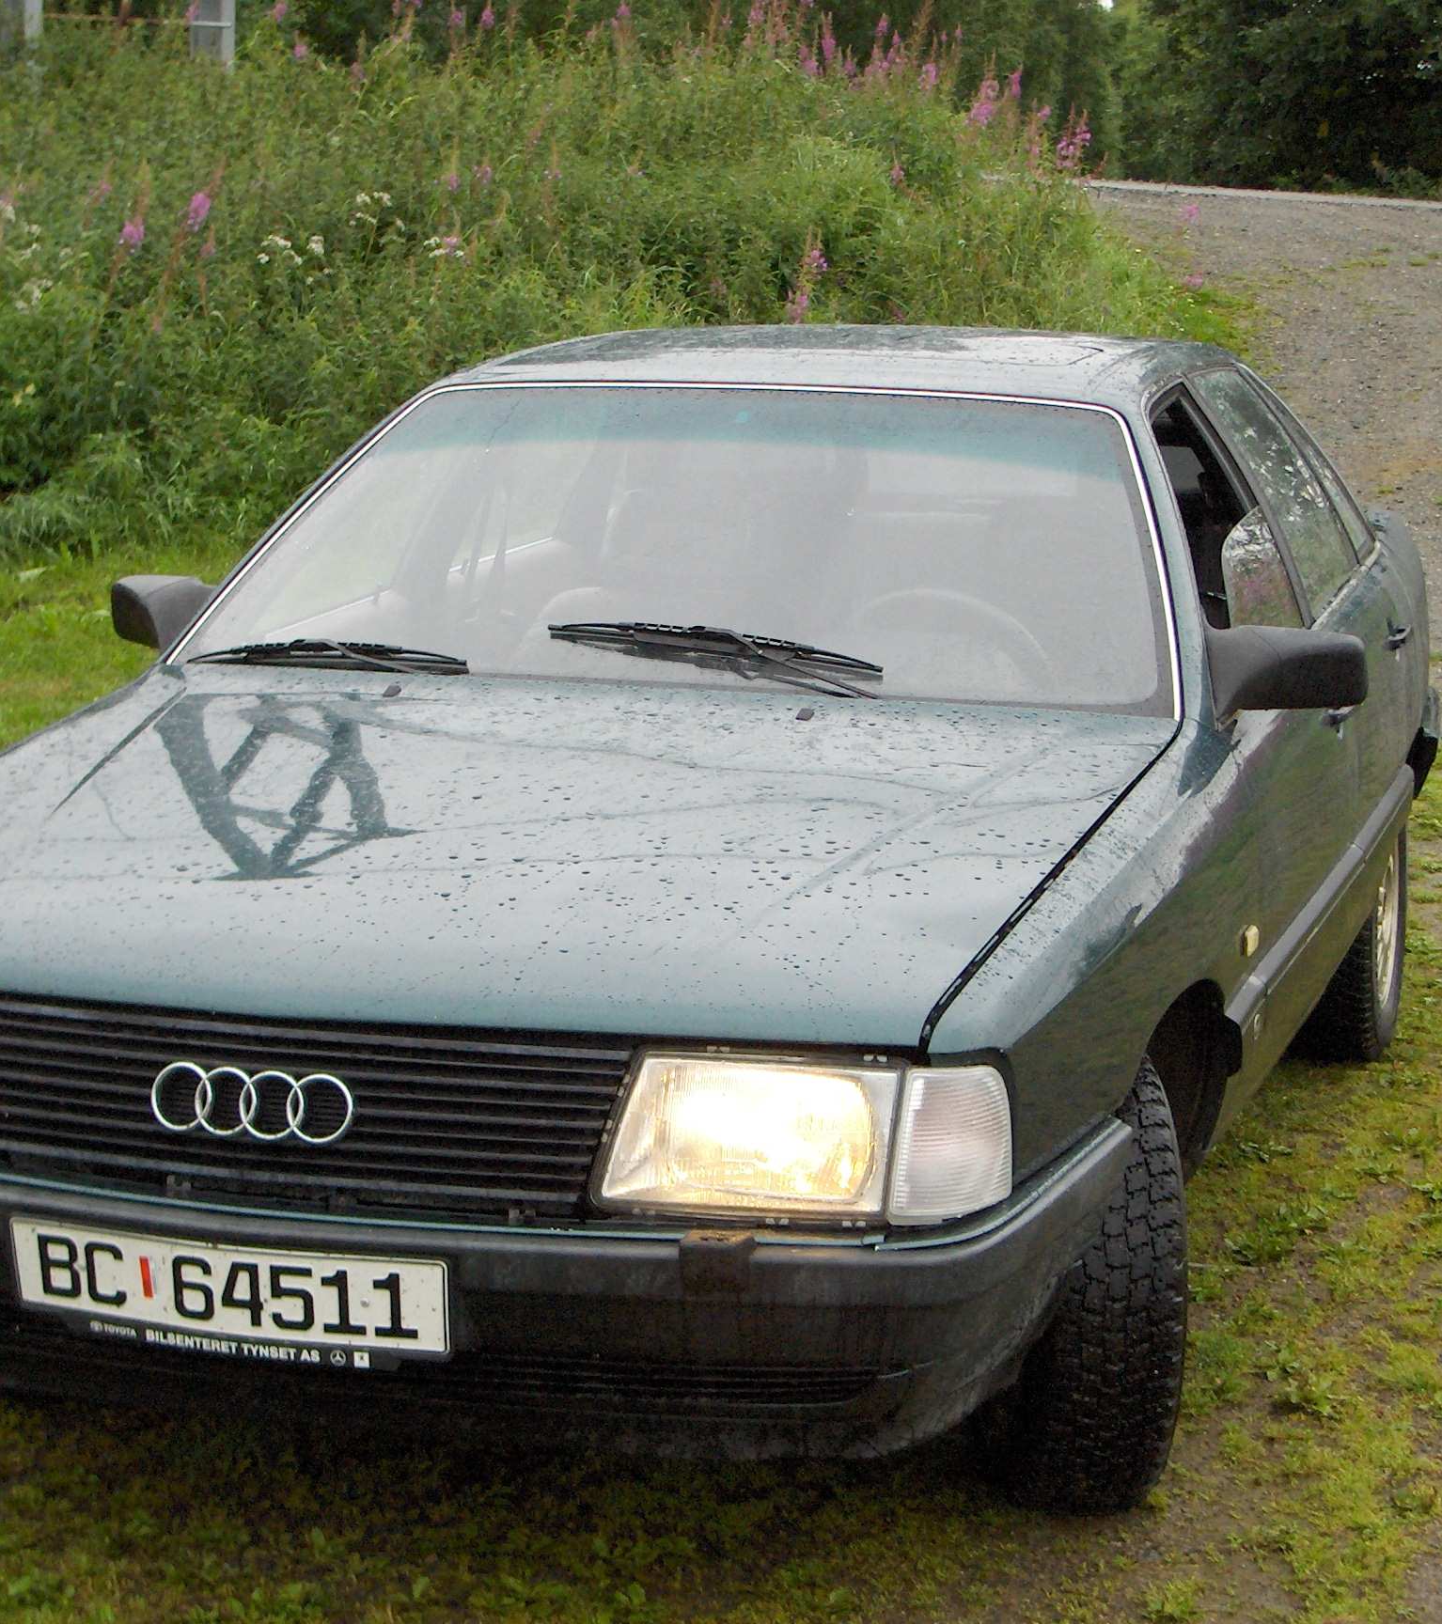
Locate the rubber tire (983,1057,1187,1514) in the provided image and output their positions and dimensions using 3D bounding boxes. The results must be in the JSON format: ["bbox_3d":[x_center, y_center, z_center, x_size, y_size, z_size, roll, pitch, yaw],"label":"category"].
[{"bbox_3d":[0.465,0.594,5.034,0.195,0.620,0.620,0,10,-4],"label":"rubber tire"}]

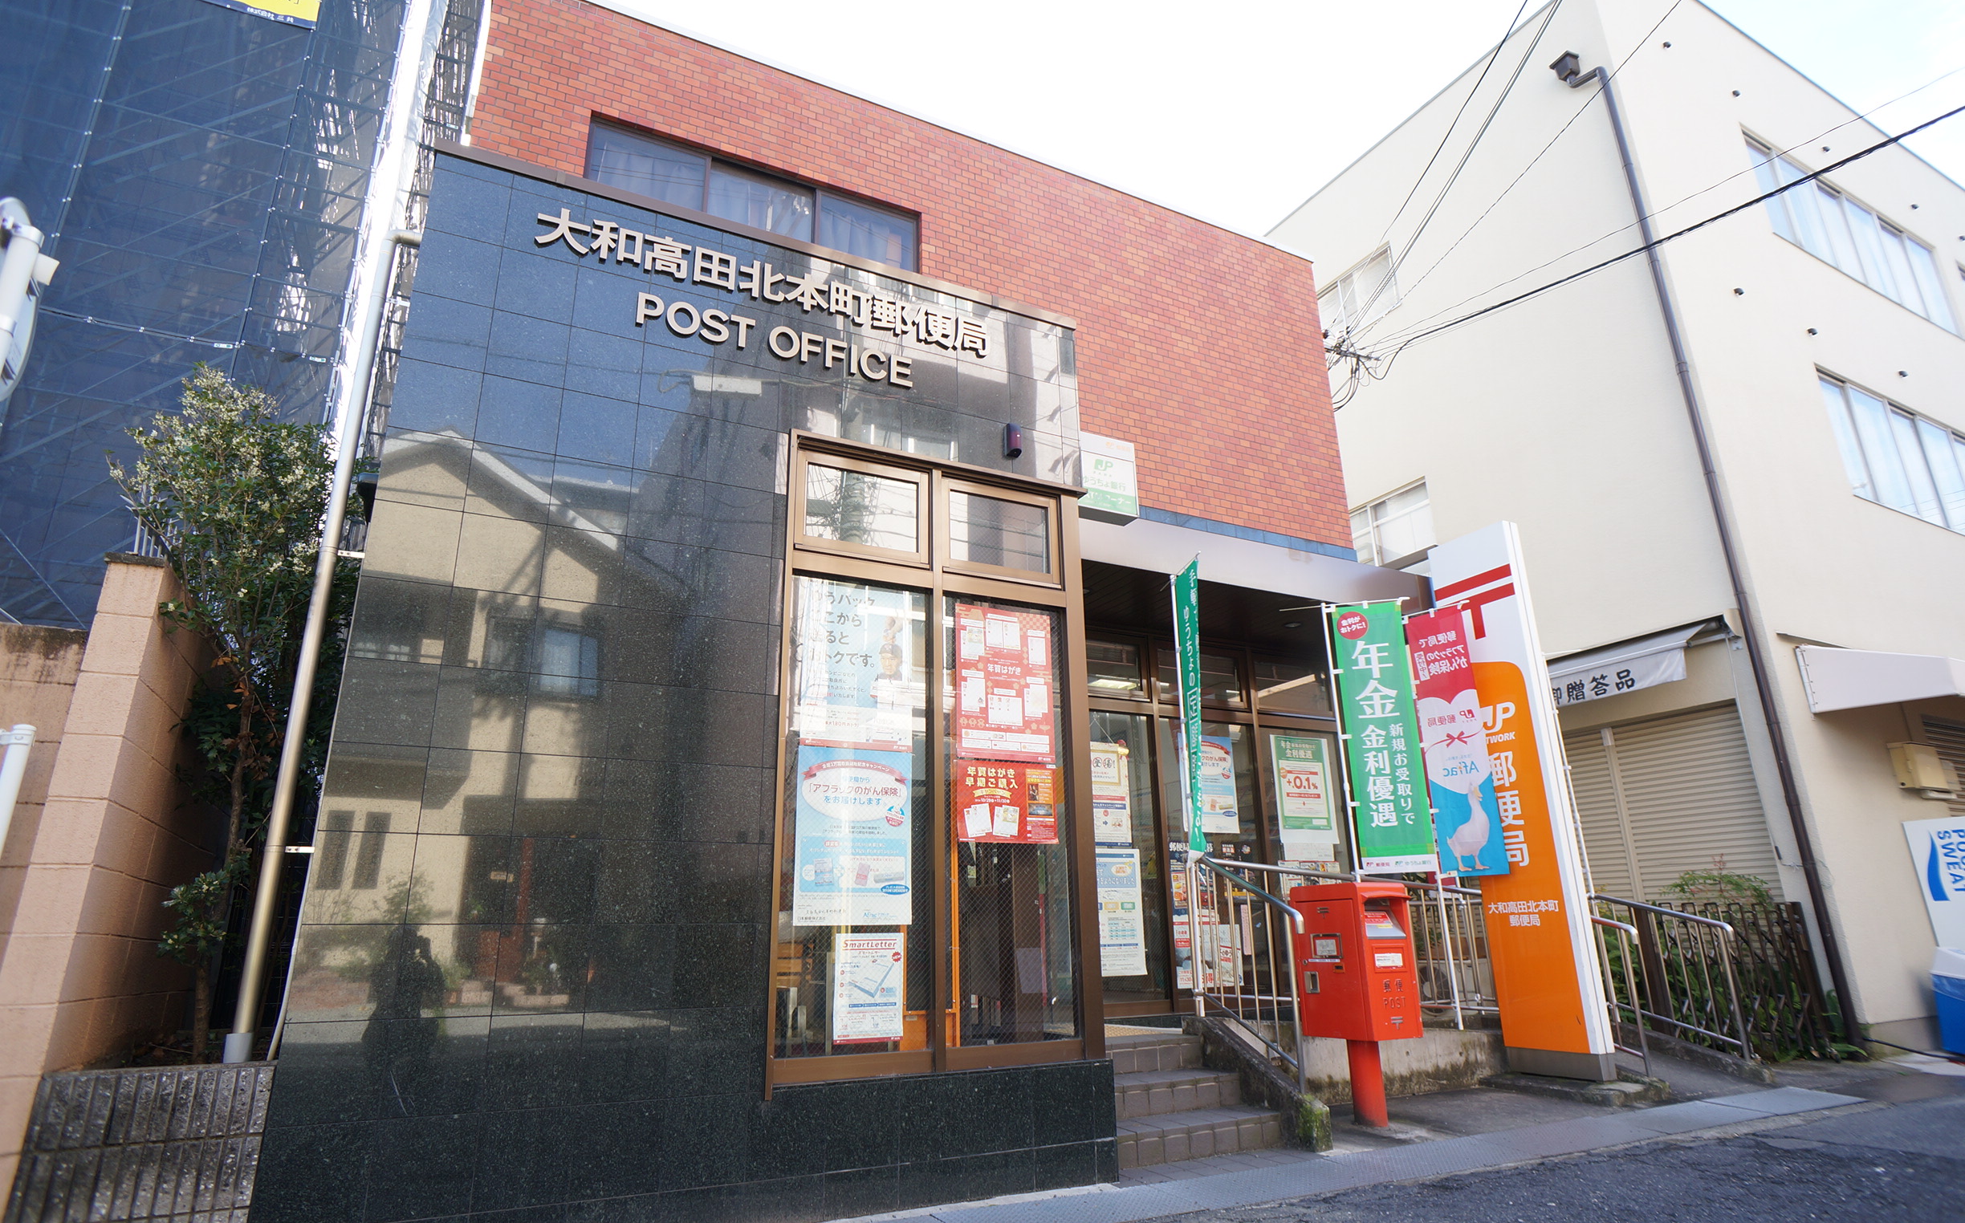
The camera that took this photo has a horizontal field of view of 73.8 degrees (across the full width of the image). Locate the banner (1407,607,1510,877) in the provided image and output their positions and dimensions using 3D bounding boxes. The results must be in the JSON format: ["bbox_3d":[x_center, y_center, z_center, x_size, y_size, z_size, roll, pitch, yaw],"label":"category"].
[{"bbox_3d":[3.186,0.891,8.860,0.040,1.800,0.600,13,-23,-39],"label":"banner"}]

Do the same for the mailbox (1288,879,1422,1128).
[{"bbox_3d":[2.159,2.238,7.480,0.400,1.300,0.520,10,-21,-33],"label":"mailbox"}]

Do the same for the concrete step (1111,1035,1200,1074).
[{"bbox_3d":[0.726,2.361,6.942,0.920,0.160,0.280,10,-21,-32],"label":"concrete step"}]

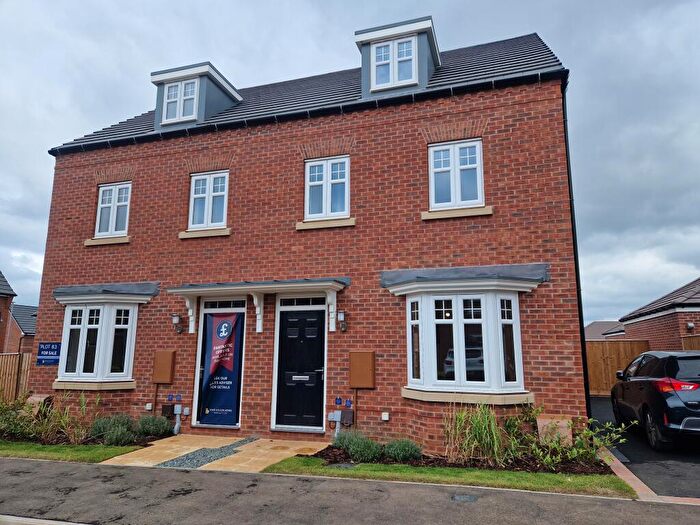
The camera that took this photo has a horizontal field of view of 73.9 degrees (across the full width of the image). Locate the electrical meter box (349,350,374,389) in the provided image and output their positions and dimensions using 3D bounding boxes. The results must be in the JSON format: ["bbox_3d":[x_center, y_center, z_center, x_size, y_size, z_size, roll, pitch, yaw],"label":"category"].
[{"bbox_3d":[0.208,1.792,7.740,0.399,0.578,0.150,-3,-10,17],"label":"electrical meter box"}]

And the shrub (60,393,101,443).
[{"bbox_3d":[-4.427,2.571,7.717,0.600,0.820,0.570,-3,-10,17],"label":"shrub"}]

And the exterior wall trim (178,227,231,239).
[{"bbox_3d":[-2.826,-0.552,9.174,1.181,0.130,0.120,-3,-10,17],"label":"exterior wall trim"}]

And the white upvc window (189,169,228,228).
[{"bbox_3d":[-2.827,-1.233,9.365,0.884,1.177,0.080,-3,-10,17],"label":"white upvc window"}]

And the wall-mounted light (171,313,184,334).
[{"bbox_3d":[-3.240,1.137,8.719,0.180,0.400,0.230,-3,-10,17],"label":"wall-mounted light"}]

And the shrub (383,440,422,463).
[{"bbox_3d":[0.789,2.731,6.870,0.550,0.300,0.520,-3,-10,17],"label":"shrub"}]

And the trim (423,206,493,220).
[{"bbox_3d":[1.779,-0.798,7.736,1.149,0.136,0.130,-3,-10,17],"label":"trim"}]

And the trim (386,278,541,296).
[{"bbox_3d":[1.681,0.390,7.200,2.376,0.150,0.640,-3,-10,17],"label":"trim"}]

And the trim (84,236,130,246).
[{"bbox_3d":[-5.101,-0.430,9.859,1.178,0.127,0.120,-3,-10,17],"label":"trim"}]

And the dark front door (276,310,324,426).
[{"bbox_3d":[-0.859,1.861,8.245,0.881,1.988,0.060,-3,-10,17],"label":"dark front door"}]

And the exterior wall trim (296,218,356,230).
[{"bbox_3d":[-0.428,-0.671,8.450,1.126,0.131,0.120,-3,-10,17],"label":"exterior wall trim"}]

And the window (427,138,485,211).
[{"bbox_3d":[1.792,-1.449,7.827,0.890,1.180,0.100,-3,-10,17],"label":"window"}]

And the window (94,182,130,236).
[{"bbox_3d":[-5.043,-1.108,9.939,0.912,1.198,0.090,-3,-10,17],"label":"window"}]

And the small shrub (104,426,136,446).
[{"bbox_3d":[-3.728,2.818,7.565,0.480,0.290,0.480,-3,-10,17],"label":"small shrub"}]

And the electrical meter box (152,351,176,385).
[{"bbox_3d":[-3.528,1.992,8.828,0.420,0.590,0.090,-3,-10,17],"label":"electrical meter box"}]

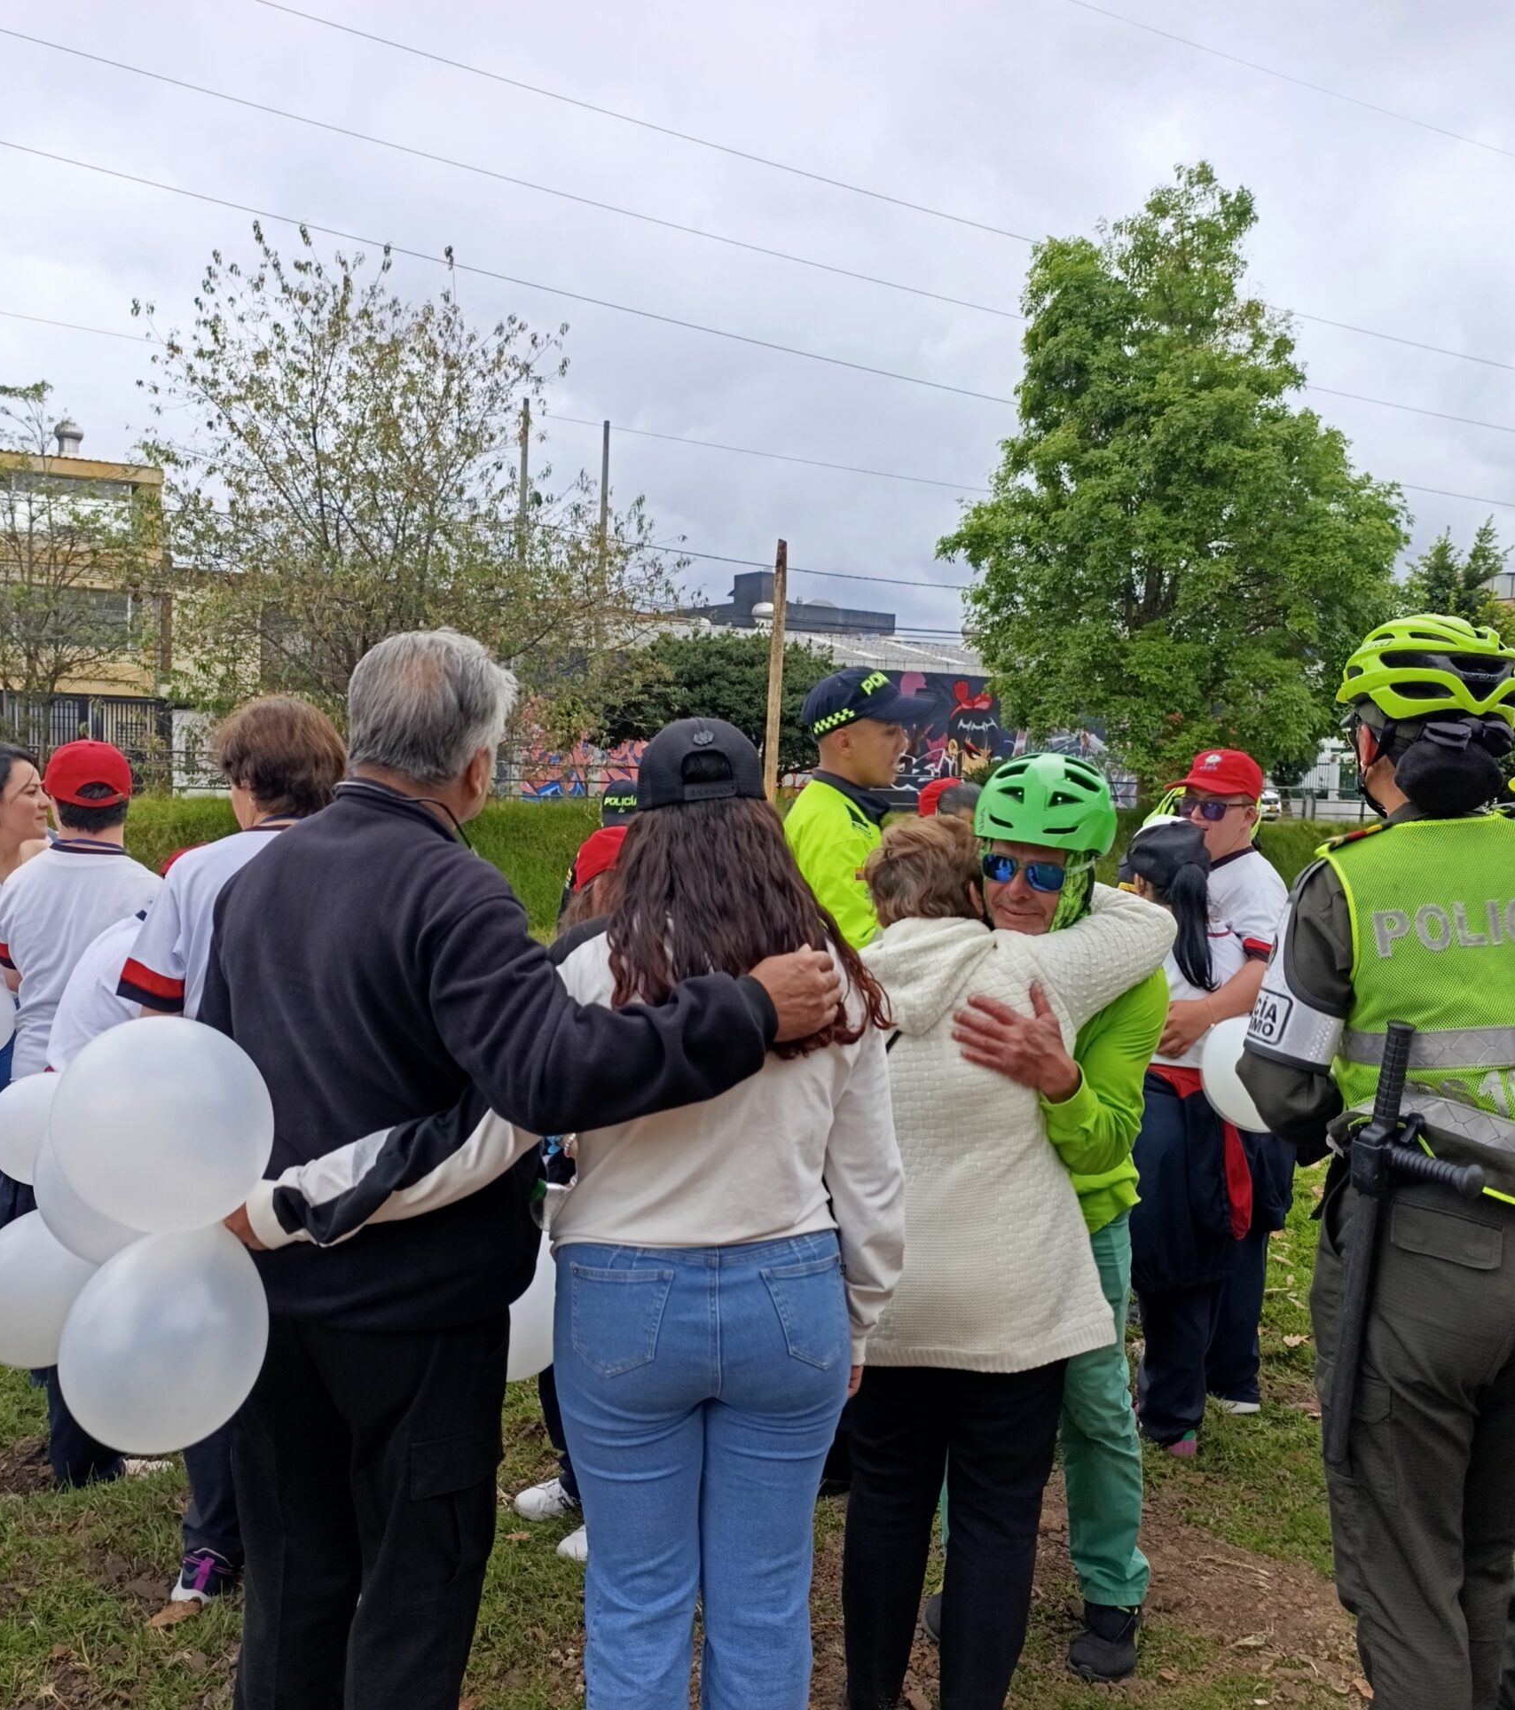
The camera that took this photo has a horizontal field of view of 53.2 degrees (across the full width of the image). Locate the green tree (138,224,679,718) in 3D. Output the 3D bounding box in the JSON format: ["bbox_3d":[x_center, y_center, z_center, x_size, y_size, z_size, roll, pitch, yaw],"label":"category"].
[{"bbox_3d":[-6.921,-6.816,30.000,10.600,11.400,9.500,1,2,0],"label":"green tree"}]

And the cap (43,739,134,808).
[{"bbox_3d":[-1.516,-0.183,3.420,0.180,0.150,0.260,0,2,-34],"label":"cap"}]

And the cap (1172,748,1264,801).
[{"bbox_3d":[1.168,-0.200,3.820,0.185,0.130,0.260,4,3,37],"label":"cap"}]

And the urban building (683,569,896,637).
[{"bbox_3d":[2.186,-8.522,76.000,12.000,12.000,10.000,1,3,-24],"label":"urban building"}]

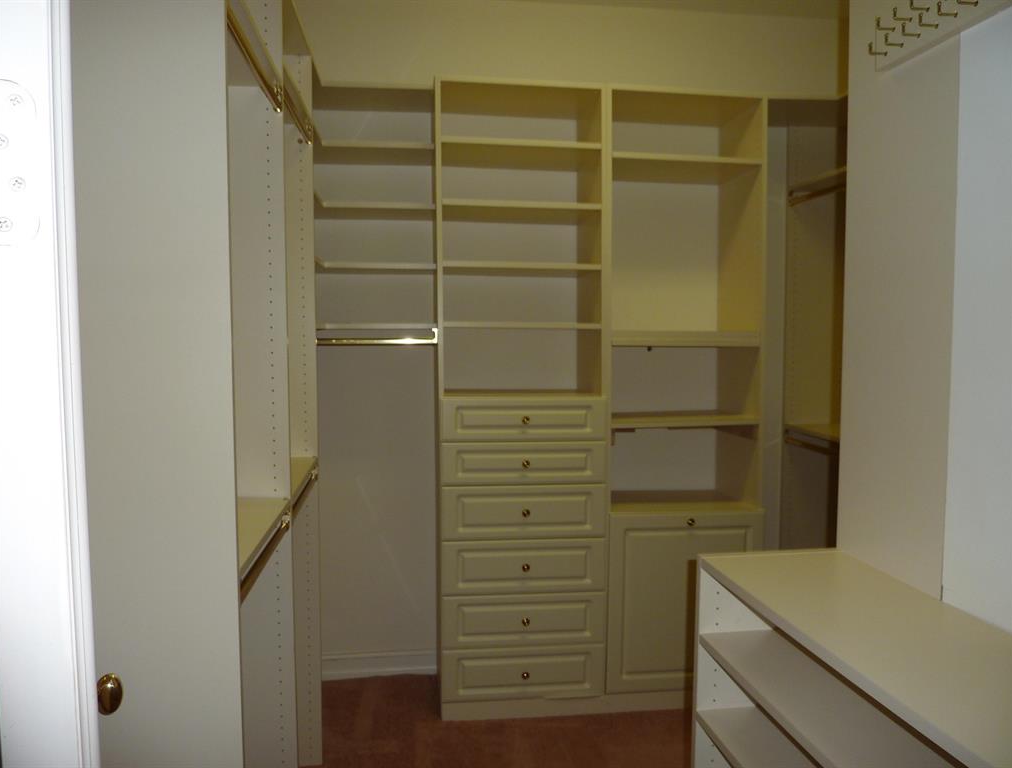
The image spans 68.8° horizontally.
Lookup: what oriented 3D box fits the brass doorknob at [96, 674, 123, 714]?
[{"bbox_3d":[-0.581,0.448,1.070,0.058,0.057,0.057,-2,3,-27],"label":"brass doorknob"}]

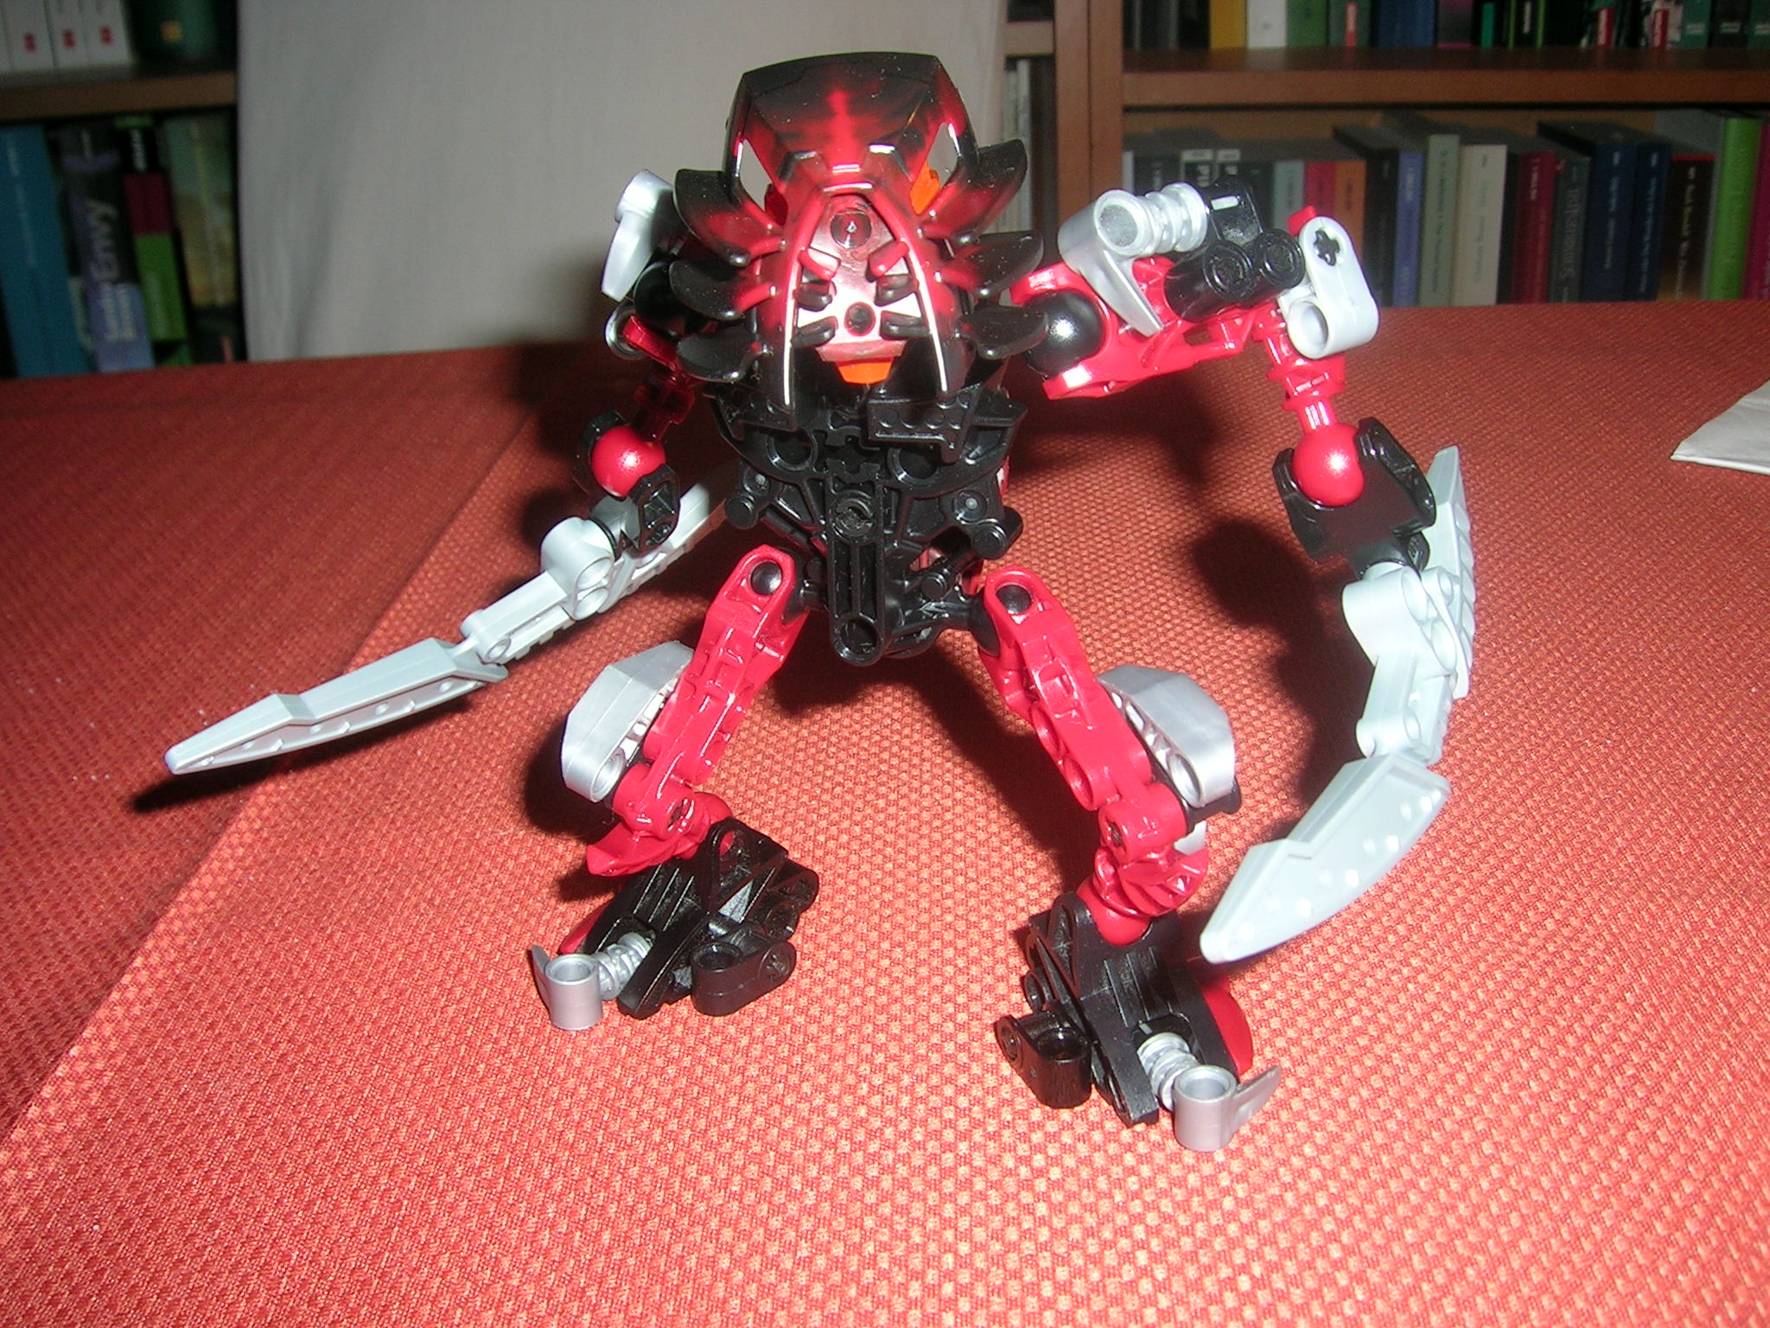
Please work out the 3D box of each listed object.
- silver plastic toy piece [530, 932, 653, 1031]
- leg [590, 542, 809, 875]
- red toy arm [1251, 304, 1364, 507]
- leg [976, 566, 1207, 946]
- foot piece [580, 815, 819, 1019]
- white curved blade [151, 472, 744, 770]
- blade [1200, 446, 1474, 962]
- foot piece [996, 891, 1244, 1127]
[{"bbox_3d":[-0.042,0.042,0.252,0.016,0.010,0.014,-22,31,-36],"label":"silver plastic toy piece"},{"bbox_3d":[-0.025,0.006,0.245,0.013,0.049,0.027,16,2,22],"label":"leg"},{"bbox_3d":[0.053,-0.034,0.224,0.011,0.030,0.010,-22,-14,19],"label":"red toy arm"},{"bbox_3d":[0.026,0.010,0.227,0.013,0.053,0.024,-17,-5,-18],"label":"leg"},{"bbox_3d":[-0.023,0.032,0.254,0.025,0.024,0.035,17,31,36],"label":"foot piece"},{"bbox_3d":[-0.061,-0.004,0.265,0.091,0.024,0.011,-28,67,-5],"label":"white curved blade"},{"bbox_3d":[0.059,0.008,0.217,0.011,0.024,0.091,-15,31,47],"label":"blade"},{"bbox_3d":[0.026,0.041,0.231,0.025,0.024,0.037,-11,26,-18],"label":"foot piece"}]

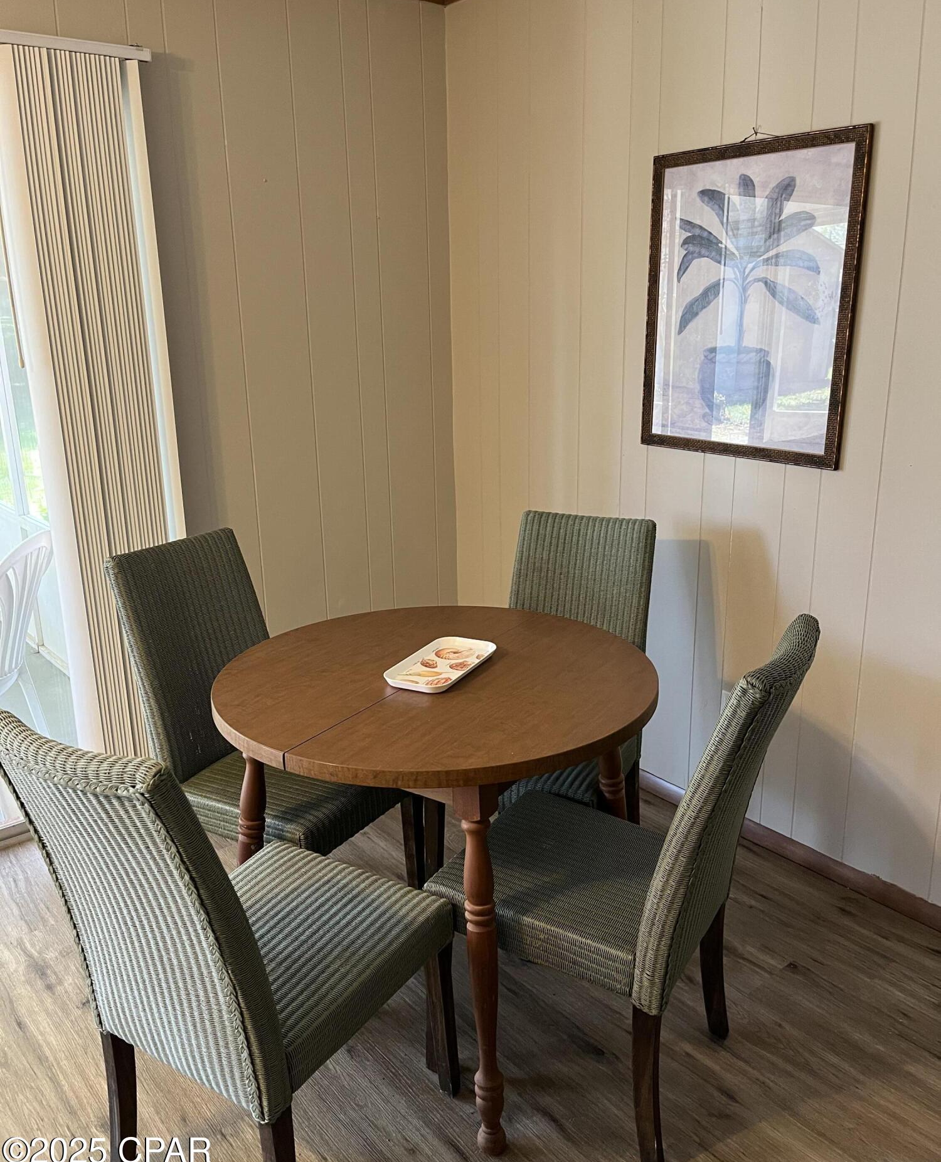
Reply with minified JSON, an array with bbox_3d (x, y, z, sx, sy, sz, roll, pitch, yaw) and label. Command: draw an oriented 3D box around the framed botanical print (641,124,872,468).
[{"bbox_3d":[0.693,-0.700,2.401,0.025,0.762,0.606,-14,21,-37],"label":"framed botanical print"}]

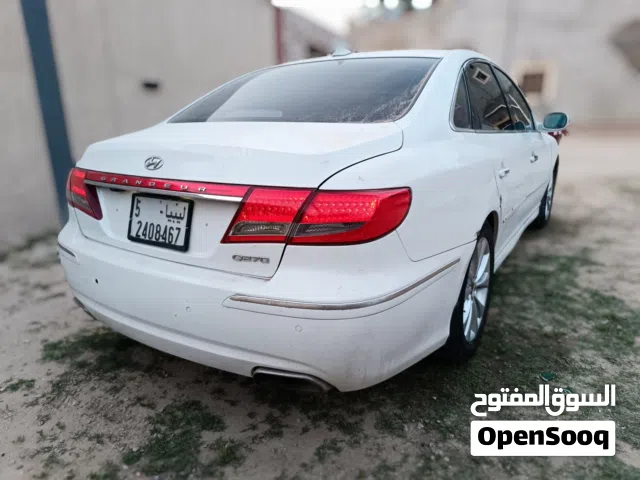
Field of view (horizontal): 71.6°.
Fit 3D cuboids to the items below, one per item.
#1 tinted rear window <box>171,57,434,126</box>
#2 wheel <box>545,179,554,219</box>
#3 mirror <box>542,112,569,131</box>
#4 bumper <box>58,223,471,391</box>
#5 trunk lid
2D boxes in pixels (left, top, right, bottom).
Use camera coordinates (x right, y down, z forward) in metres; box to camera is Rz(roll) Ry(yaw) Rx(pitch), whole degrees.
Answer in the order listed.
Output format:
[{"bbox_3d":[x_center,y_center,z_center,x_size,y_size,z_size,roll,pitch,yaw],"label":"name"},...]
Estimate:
[{"bbox_3d":[-0.067,-0.751,2.202,1.280,0.150,0.860,9,41,31],"label":"tinted rear window"},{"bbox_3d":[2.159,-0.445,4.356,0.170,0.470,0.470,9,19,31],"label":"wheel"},{"bbox_3d":[1.810,-0.914,3.423,0.210,0.150,0.120,12,21,39],"label":"mirror"},{"bbox_3d":[-0.414,0.143,1.864,1.830,0.490,0.810,9,19,31],"label":"bumper"},{"bbox_3d":[-0.415,-0.230,1.766,1.320,0.450,0.650,9,19,31],"label":"trunk lid"}]

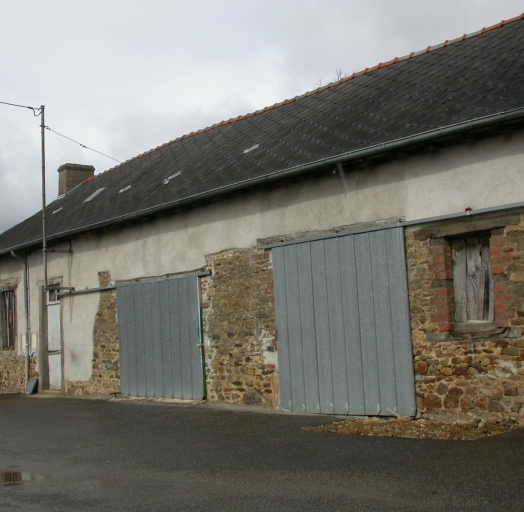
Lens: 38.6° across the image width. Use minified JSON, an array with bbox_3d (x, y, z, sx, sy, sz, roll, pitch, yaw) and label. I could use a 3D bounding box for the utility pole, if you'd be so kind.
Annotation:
[{"bbox_3d":[-4.248,-0.205,14.669,0.080,5.633,0.080,2,-8,-42],"label":"utility pole"}]

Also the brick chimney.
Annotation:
[{"bbox_3d":[-5.398,-2.196,21.808,0.943,0.884,0.486,2,-8,-42],"label":"brick chimney"}]

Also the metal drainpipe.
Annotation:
[{"bbox_3d":[-5.252,1.371,16.289,0.377,2.915,0.100,2,-8,-42],"label":"metal drainpipe"}]

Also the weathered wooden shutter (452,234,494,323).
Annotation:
[{"bbox_3d":[2.377,0.255,8.407,0.050,0.972,0.522,2,-8,-42],"label":"weathered wooden shutter"}]

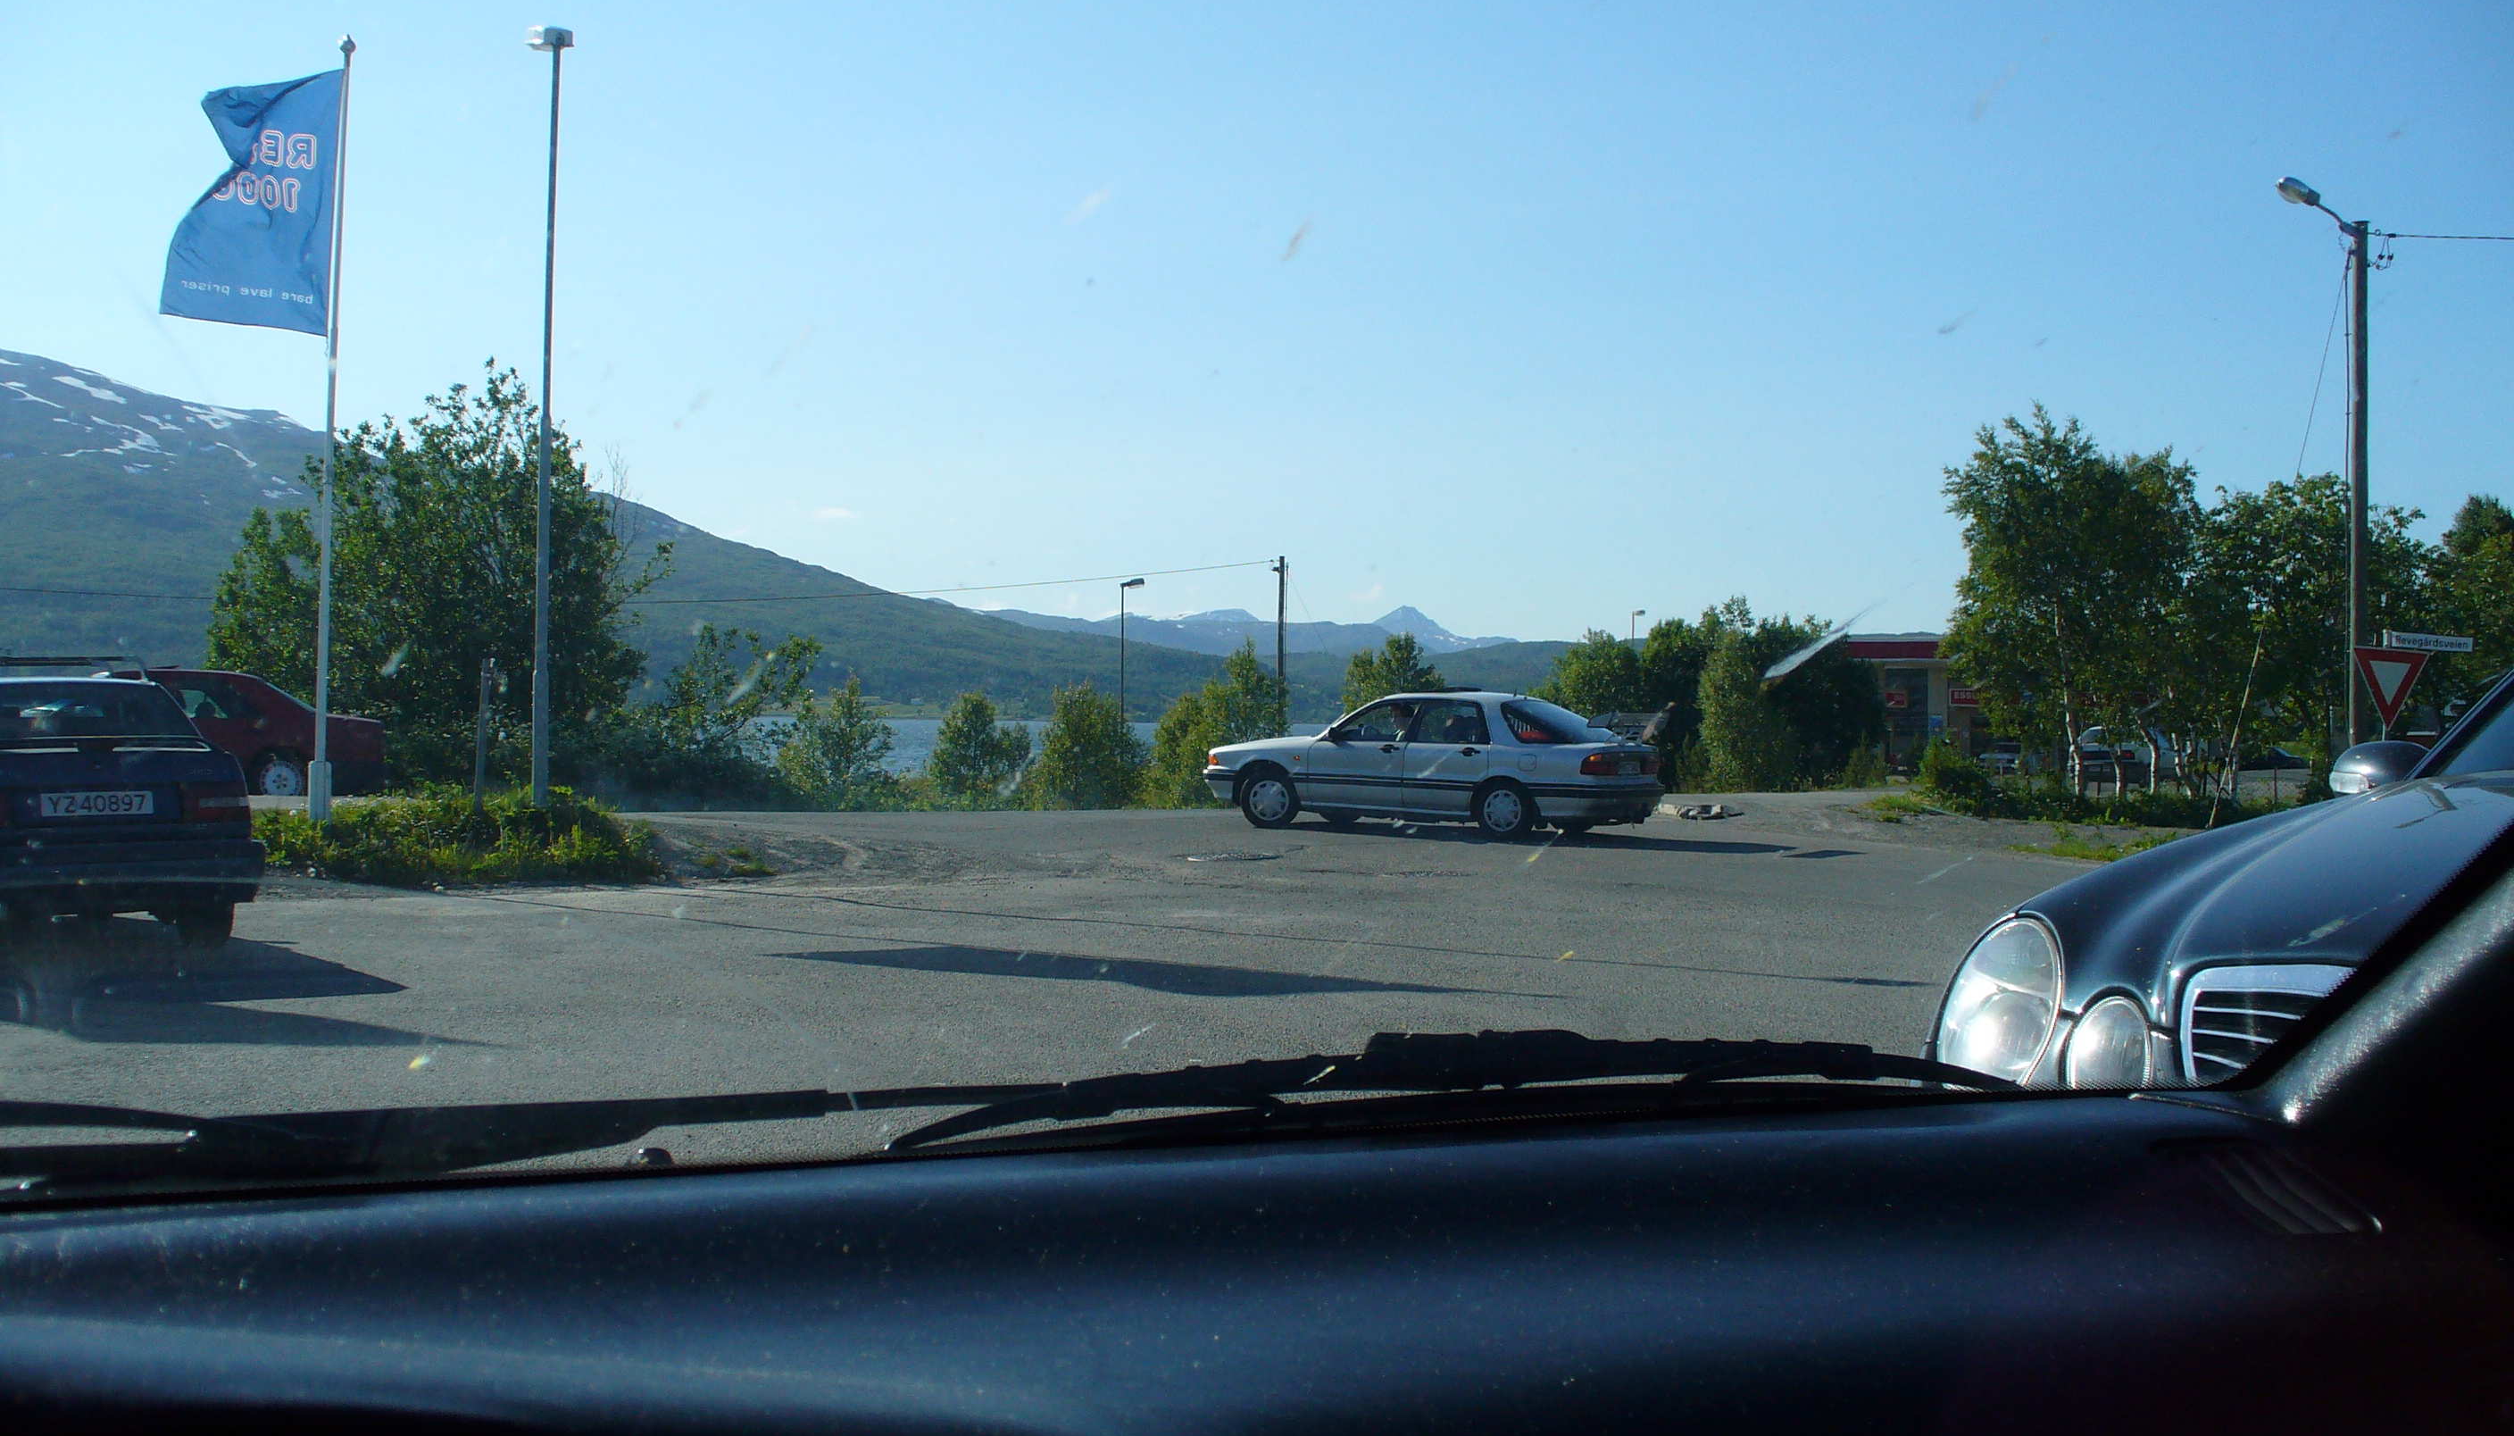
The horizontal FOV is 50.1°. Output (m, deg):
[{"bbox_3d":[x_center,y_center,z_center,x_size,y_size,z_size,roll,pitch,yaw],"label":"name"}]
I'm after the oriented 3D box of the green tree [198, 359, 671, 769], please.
[{"bbox_3d":[-10.731,-1.880,35.000,5.900,5.500,5.200,1,0,0],"label":"green tree"}]

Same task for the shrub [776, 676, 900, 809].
[{"bbox_3d":[-4.869,0.285,31.200,1.450,1.550,1.300,1,0,0],"label":"shrub"}]

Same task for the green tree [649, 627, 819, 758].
[{"bbox_3d":[-6.501,-0.184,33.500,2.200,2.100,1.900,1,0,0],"label":"green tree"}]

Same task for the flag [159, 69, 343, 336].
[{"bbox_3d":[-7.791,-4.006,20.800,1.550,2.100,0.500,1,0,-24],"label":"flag"}]

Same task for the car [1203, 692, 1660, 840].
[{"bbox_3d":[1.716,0.440,27.039,4.550,1.420,1.695,1,0,30],"label":"car"}]

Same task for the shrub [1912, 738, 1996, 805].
[{"bbox_3d":[9.354,0.724,36.000,1.150,0.950,1.050,1,0,0],"label":"shrub"}]

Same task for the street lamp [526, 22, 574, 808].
[{"bbox_3d":[-5.740,-2.371,21.800,0.350,6.441,0.420,1,0,-37],"label":"street lamp"}]

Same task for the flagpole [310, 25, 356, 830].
[{"bbox_3d":[-7.240,-2.221,21.100,0.180,6.280,0.180,2,0,0],"label":"flagpole"}]

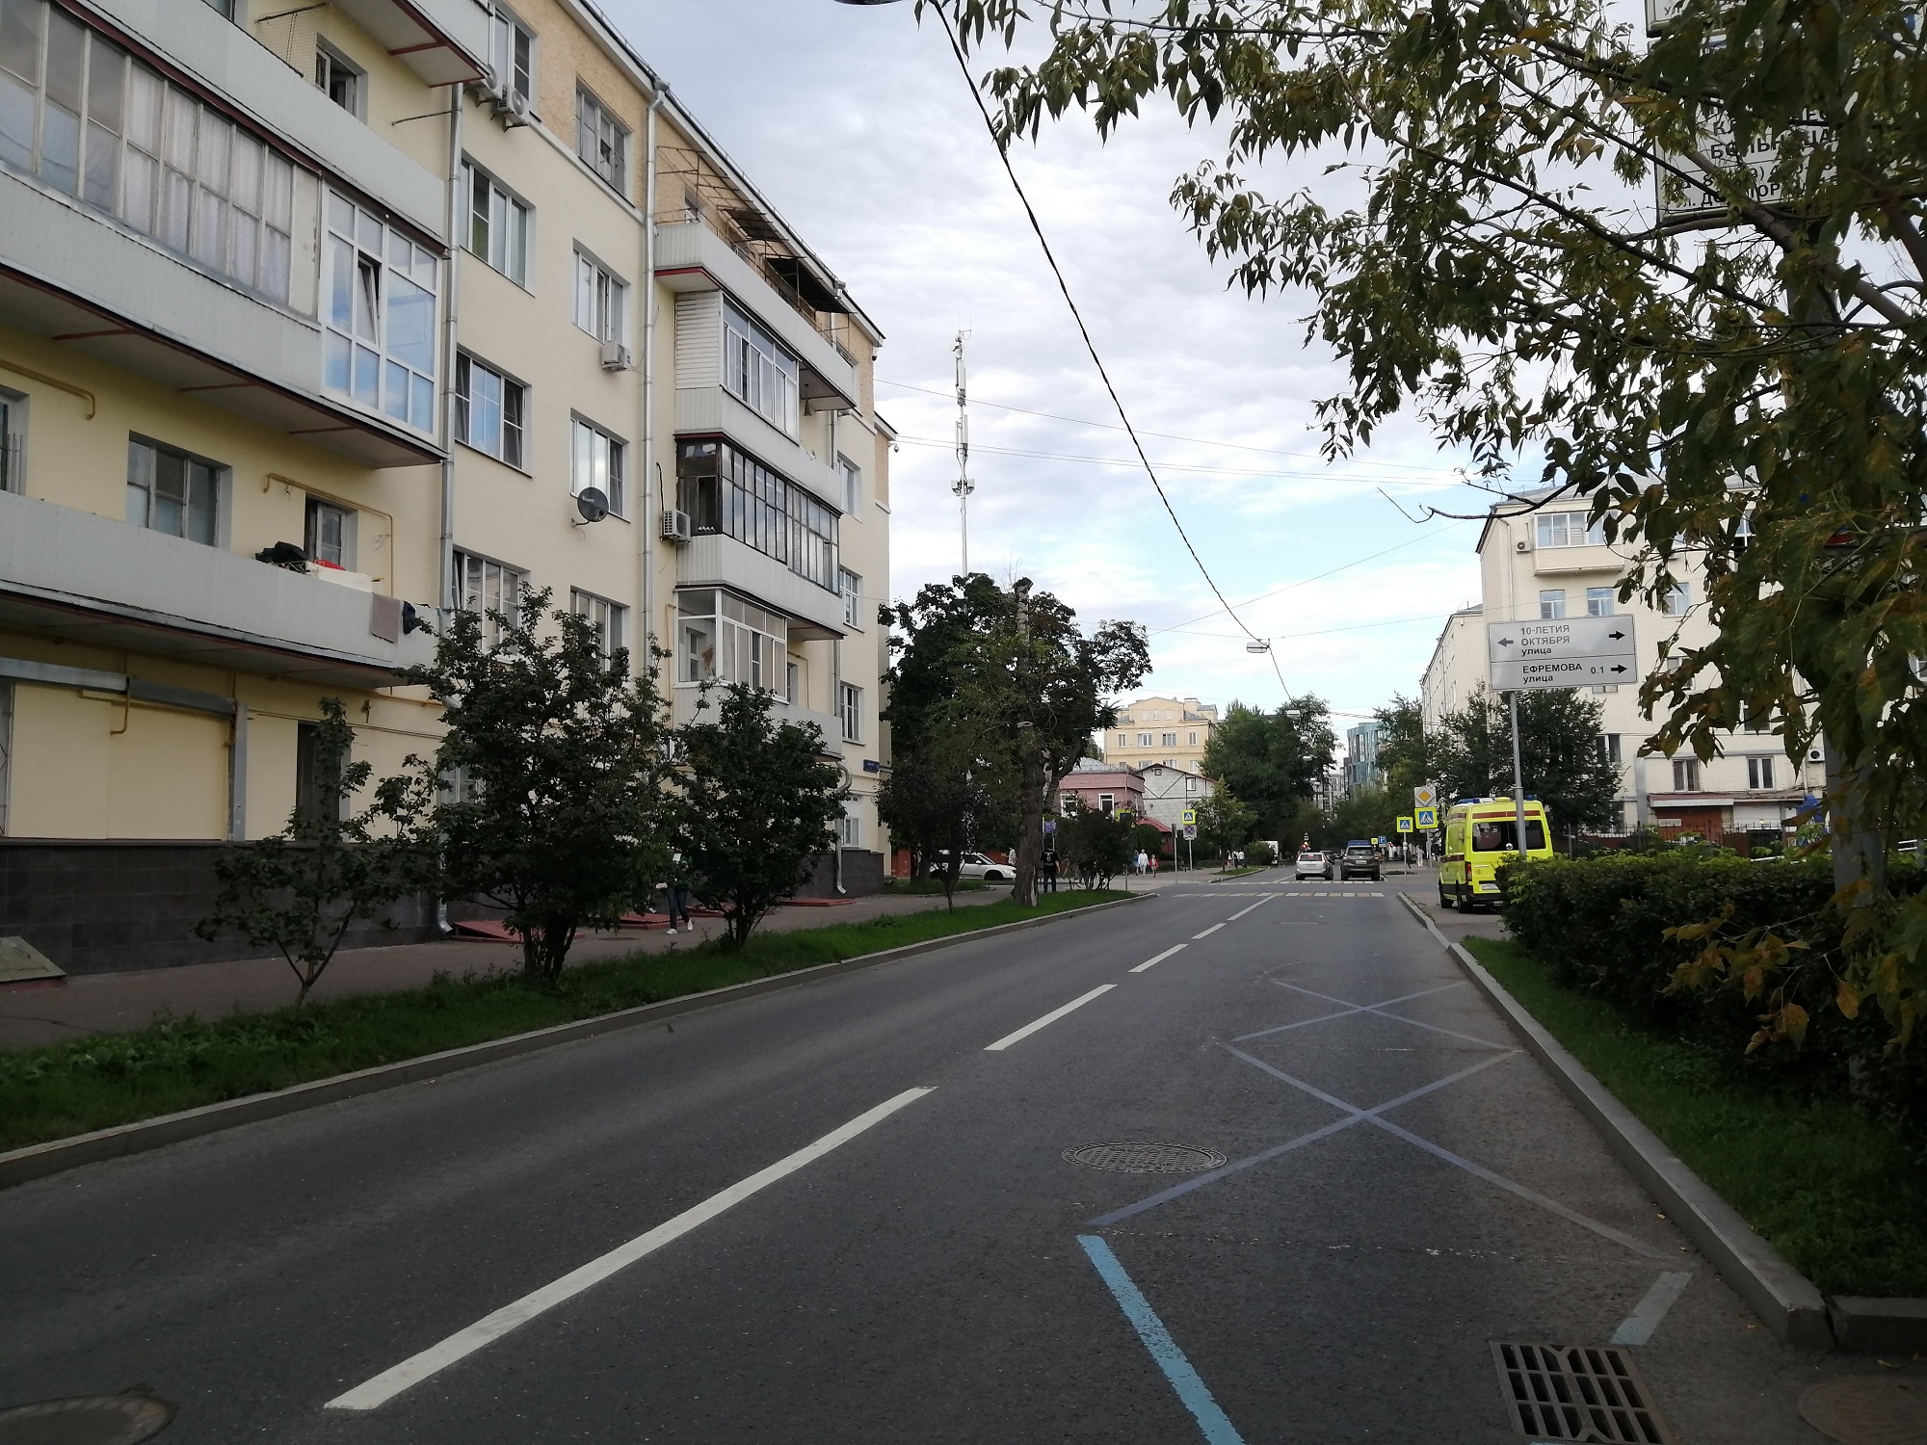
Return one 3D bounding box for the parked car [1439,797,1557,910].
[{"bbox_3d":[14.325,3.634,39.062,2.080,2.850,5.950,-2,-5,14],"label":"parked car"}]

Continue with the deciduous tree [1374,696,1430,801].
[{"bbox_3d":[37.858,4.996,124.343,5.461,14.602,5.461,-2,-5,17],"label":"deciduous tree"}]

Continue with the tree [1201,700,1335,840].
[{"bbox_3d":[27.894,5.512,131.322,12.357,15.069,11.368,-2,-5,12],"label":"tree"}]

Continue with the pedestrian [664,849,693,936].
[{"bbox_3d":[-5.687,3.395,29.030,0.550,1.680,0.500,-2,-5,14],"label":"pedestrian"}]

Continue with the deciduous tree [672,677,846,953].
[{"bbox_3d":[-3.392,1.543,24.236,2.898,4.451,2.666,0,-5,-8],"label":"deciduous tree"}]

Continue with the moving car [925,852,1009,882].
[{"bbox_3d":[0.394,6.658,66.398,4.450,1.460,1.750,-2,-5,11],"label":"moving car"}]

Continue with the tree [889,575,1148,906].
[{"bbox_3d":[1.664,0.490,41.873,7.569,9.601,6.963,-1,-5,2],"label":"tree"}]

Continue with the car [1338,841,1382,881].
[{"bbox_3d":[20.456,7.316,74.791,1.900,1.740,4.650,-2,-5,14],"label":"car"}]

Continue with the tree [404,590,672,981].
[{"bbox_3d":[-5.410,0.770,18.288,3.427,4.968,3.153,1,-5,-16],"label":"tree"}]

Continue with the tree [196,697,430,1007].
[{"bbox_3d":[-6.834,1.349,15.089,2.472,3.234,2.274,2,-6,-24],"label":"tree"}]

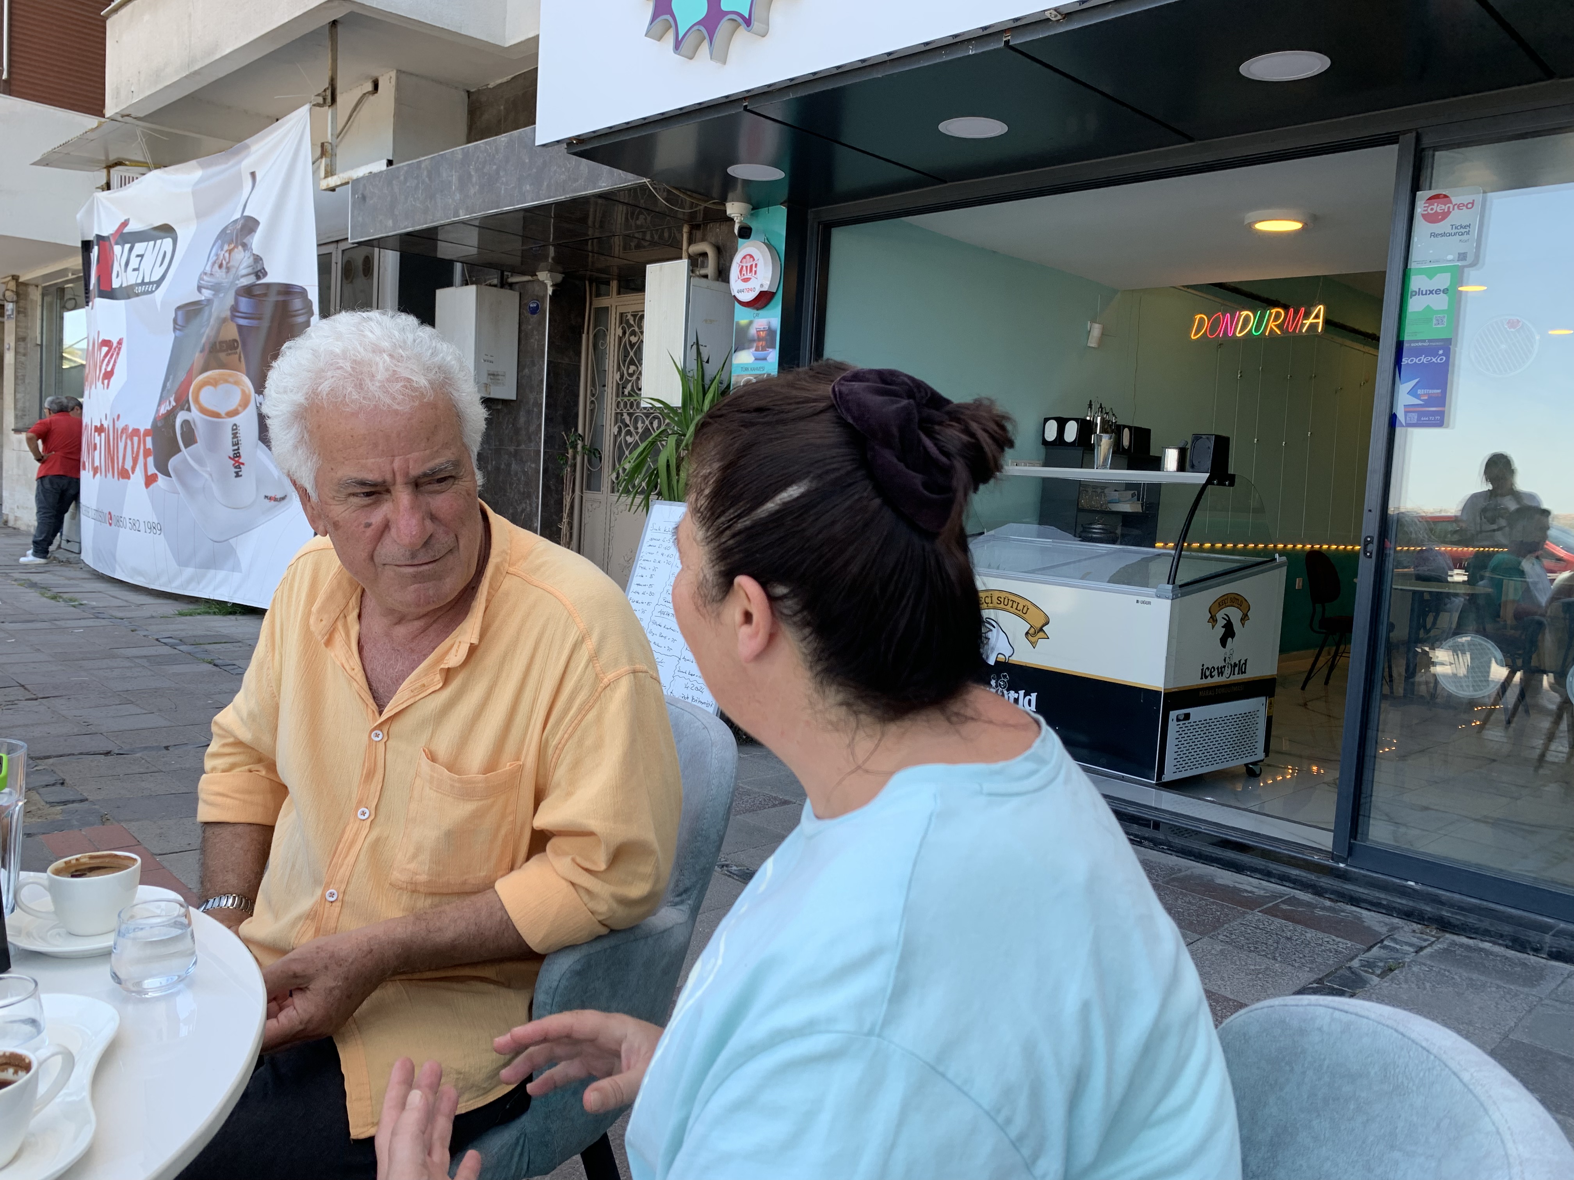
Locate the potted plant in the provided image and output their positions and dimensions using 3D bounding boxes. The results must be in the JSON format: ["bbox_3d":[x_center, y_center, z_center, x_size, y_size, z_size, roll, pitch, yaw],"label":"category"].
[{"bbox_3d":[-0.465,-0.182,5.125,0.650,1.795,0.650,8,8,44],"label":"potted plant"}]

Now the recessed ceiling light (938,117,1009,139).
[{"bbox_3d":[0.610,-1.516,3.872,0.225,0.025,0.225,3,5,0],"label":"recessed ceiling light"}]

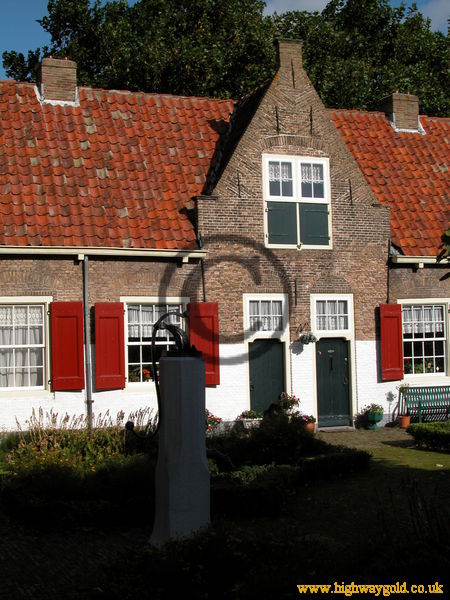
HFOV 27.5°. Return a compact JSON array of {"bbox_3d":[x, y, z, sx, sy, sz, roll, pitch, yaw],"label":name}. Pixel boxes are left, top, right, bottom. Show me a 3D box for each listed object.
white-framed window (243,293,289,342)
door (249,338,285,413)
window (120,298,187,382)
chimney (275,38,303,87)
[{"bbox_3d":[0.828,0.358,18.721,0.946,0.974,0.120,0,-3,-22],"label":"white-framed window"},{"bbox_3d":[0.863,1.683,18.736,0.754,1.778,0.070,0,-3,-22],"label":"door"},{"bbox_3d":[-1.333,0.805,17.686,1.384,1.734,0.140,0,-3,-24],"label":"window"},{"bbox_3d":[1.342,-5.012,19.431,0.472,0.878,0.320,0,-3,-22],"label":"chimney"}]

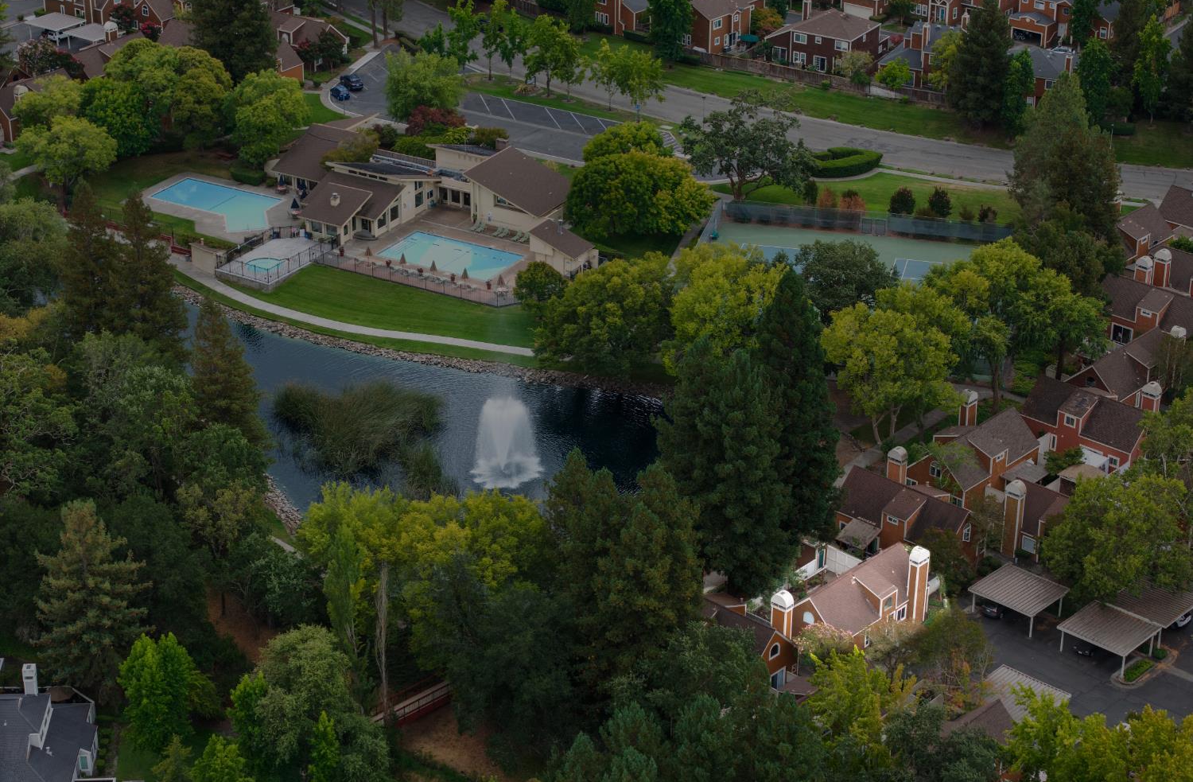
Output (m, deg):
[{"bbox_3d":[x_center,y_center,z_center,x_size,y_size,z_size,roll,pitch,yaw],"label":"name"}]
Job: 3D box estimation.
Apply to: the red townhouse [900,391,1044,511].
[{"bbox_3d":[36.450,5.510,233.650,7.600,7.800,13.000,23,34,38],"label":"red townhouse"}]

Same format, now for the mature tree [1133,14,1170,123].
[{"bbox_3d":[75.272,-43.417,326.086,4.900,15.200,4.900,0,26,0],"label":"mature tree"}]

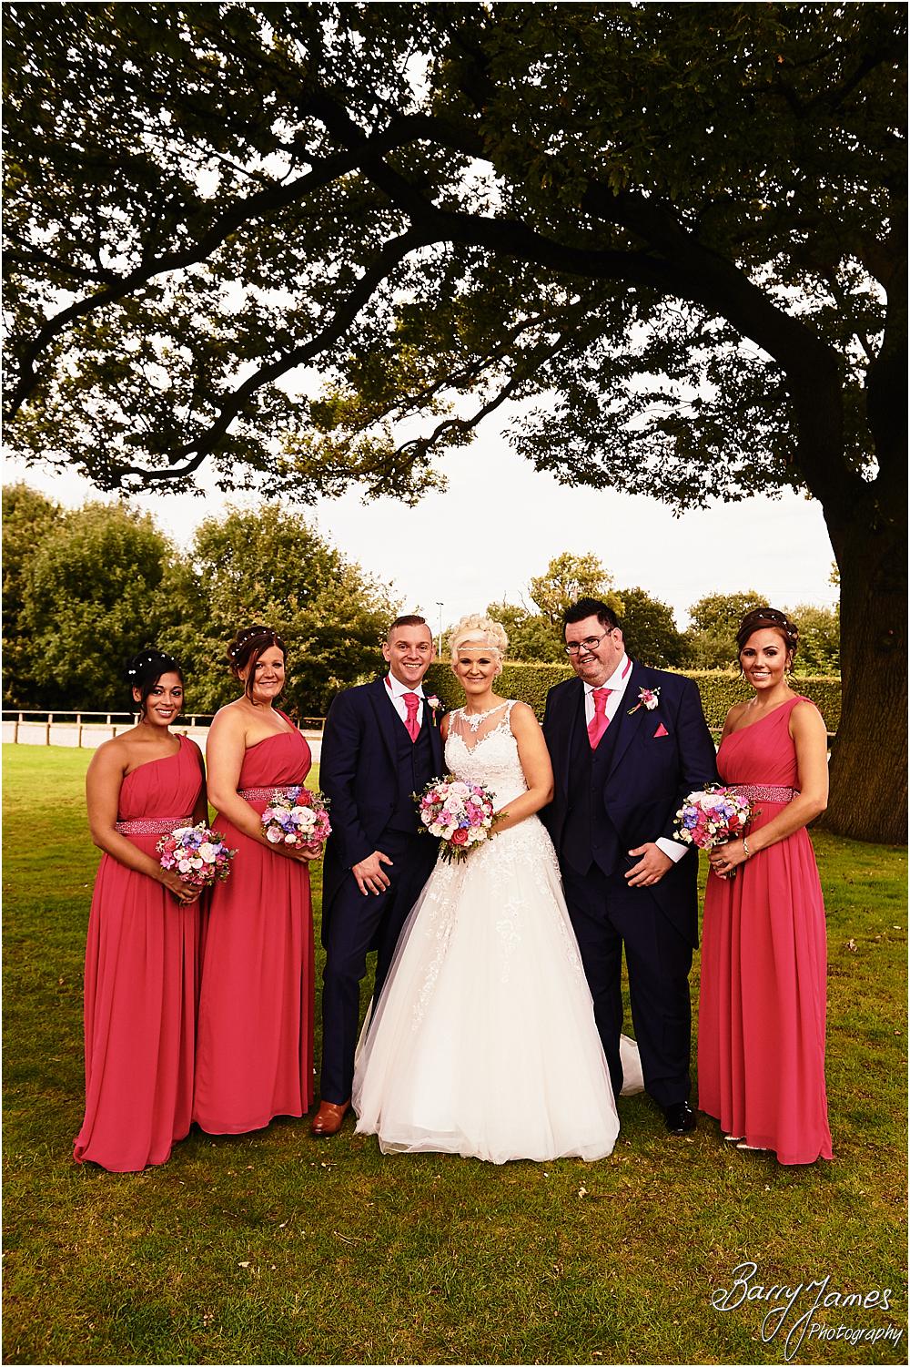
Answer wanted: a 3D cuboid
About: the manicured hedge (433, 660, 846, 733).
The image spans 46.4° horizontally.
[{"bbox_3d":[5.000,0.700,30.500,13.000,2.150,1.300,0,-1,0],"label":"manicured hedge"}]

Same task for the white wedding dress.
[{"bbox_3d":[0.174,0.805,3.828,1.000,1.480,0.900,1,-1,12],"label":"white wedding dress"}]

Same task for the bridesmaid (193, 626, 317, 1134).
[{"bbox_3d":[-0.708,0.664,3.760,0.450,1.730,0.450,2,-1,-37],"label":"bridesmaid"}]

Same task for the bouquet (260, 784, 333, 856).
[{"bbox_3d":[-0.520,0.446,3.500,0.230,0.230,0.210,0,-1,-20],"label":"bouquet"}]

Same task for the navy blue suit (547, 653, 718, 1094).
[{"bbox_3d":[0.600,0.685,3.670,0.610,1.520,0.420,0,-1,23],"label":"navy blue suit"}]

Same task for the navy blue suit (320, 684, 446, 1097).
[{"bbox_3d":[-0.240,0.695,3.680,0.490,1.440,0.380,1,-1,-25],"label":"navy blue suit"}]

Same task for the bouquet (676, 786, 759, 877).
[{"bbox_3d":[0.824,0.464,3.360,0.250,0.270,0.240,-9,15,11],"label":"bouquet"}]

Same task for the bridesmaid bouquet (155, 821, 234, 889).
[{"bbox_3d":[-0.801,0.529,3.280,0.240,0.220,0.230,-1,16,-24],"label":"bridesmaid bouquet"}]

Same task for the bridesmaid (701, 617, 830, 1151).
[{"bbox_3d":[1.025,0.630,3.500,0.440,1.760,0.420,-1,-1,38],"label":"bridesmaid"}]

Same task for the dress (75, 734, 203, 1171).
[{"bbox_3d":[-1.020,0.835,3.430,0.420,1.350,0.420,1,-1,-34],"label":"dress"}]

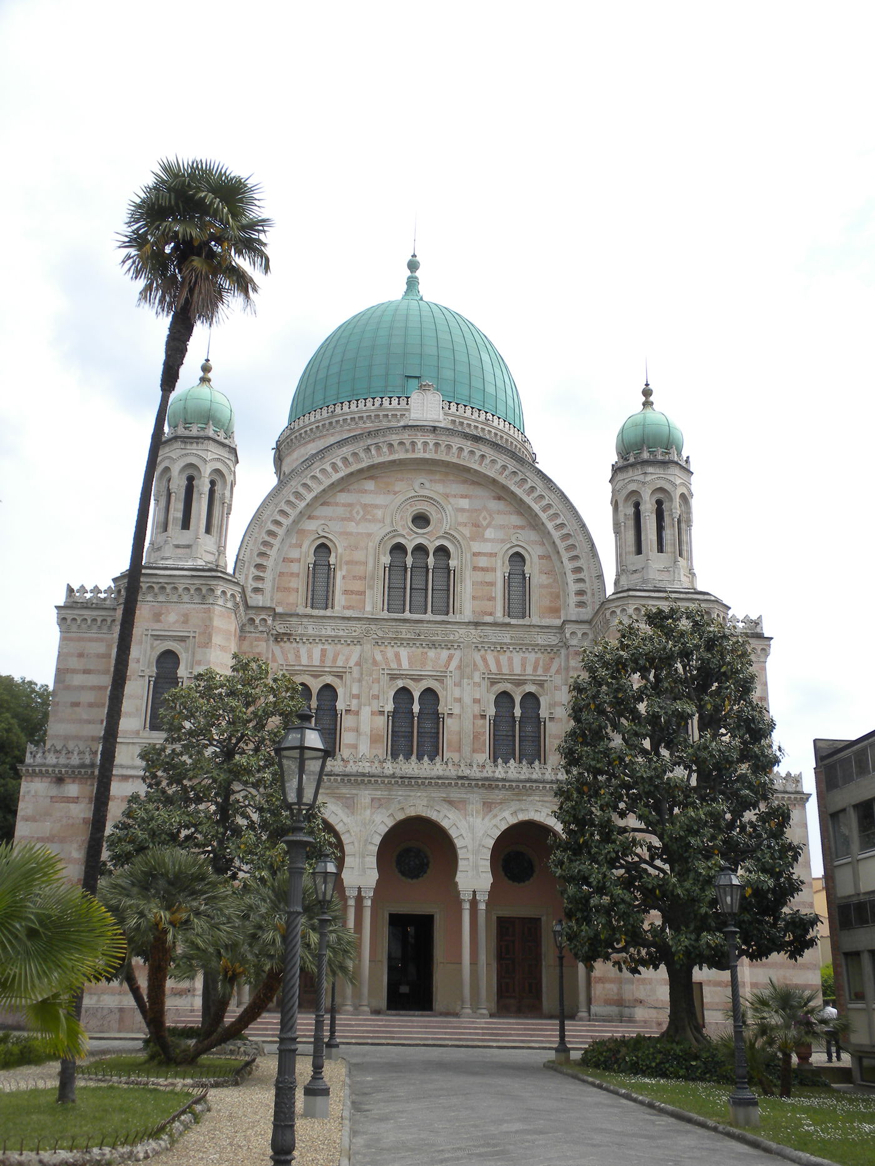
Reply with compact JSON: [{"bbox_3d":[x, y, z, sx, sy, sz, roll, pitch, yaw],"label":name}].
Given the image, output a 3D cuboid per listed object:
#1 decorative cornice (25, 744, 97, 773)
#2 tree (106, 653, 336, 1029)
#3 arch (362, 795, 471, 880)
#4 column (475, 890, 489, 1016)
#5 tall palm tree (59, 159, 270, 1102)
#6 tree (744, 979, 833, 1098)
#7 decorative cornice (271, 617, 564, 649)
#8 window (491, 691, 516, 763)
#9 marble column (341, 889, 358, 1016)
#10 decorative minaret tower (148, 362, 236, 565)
[{"bbox_3d":[-12.789,5.982,42.376,2.350,0.880,0.700,3,-18,-3],"label":"decorative cornice"},{"bbox_3d":[-6.565,8.000,39.511,7.100,11.763,6.800,2,-20,-3],"label":"tree"},{"bbox_3d":[-0.734,8.746,42.437,3.650,2.740,0.600,3,-18,-3],"label":"arch"},{"bbox_3d":[1.551,12.977,43.727,0.463,4.230,0.460,2,-20,-3],"label":"column"},{"bbox_3d":[-4.916,-0.168,21.026,3.000,16.425,3.000,2,-20,-3],"label":"tall palm tree"},{"bbox_3d":[6.398,8.421,23.038,1.700,1.976,1.700,2,-20,-3],"label":"tree"},{"bbox_3d":[-0.753,1.865,46.823,10.989,0.892,0.500,2,-19,-3],"label":"decorative cornice"},{"bbox_3d":[2.501,5.492,47.522,0.940,2.759,0.300,2,-20,-3],"label":"window"},{"bbox_3d":[-2.936,12.254,41.501,0.420,4.016,0.420,2,-19,-3],"label":"marble column"},{"bbox_3d":[-9.959,-4.877,52.245,3.420,10.248,3.400,2,-20,-3],"label":"decorative minaret tower"}]

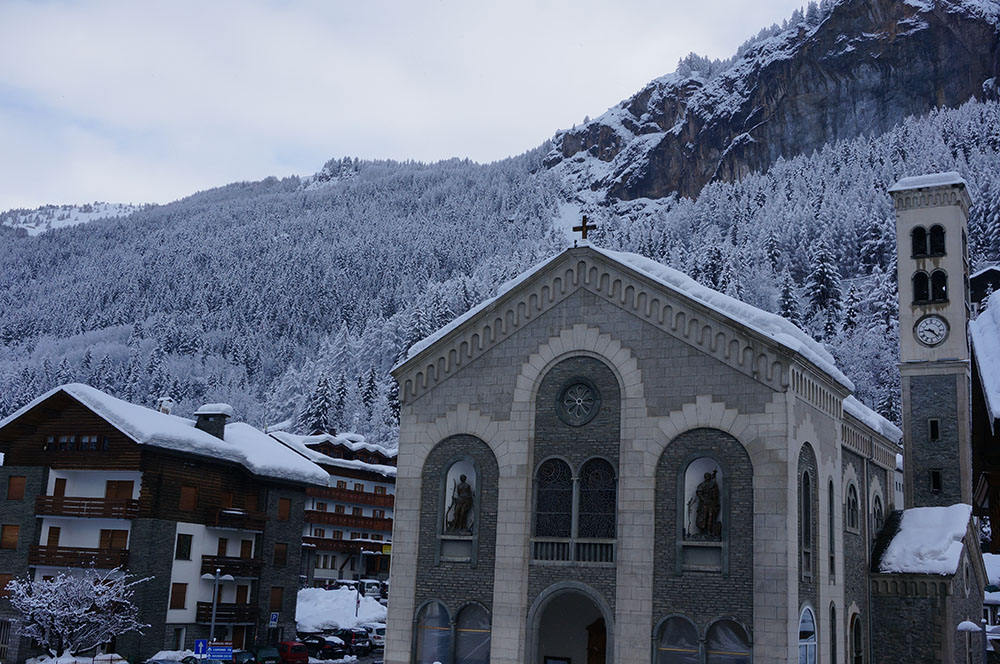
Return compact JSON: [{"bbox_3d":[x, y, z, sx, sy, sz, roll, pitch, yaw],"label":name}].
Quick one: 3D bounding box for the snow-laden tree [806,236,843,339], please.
[{"bbox_3d":[55.560,-7.448,190.000,5.900,17.200,5.900,-1,-13,16],"label":"snow-laden tree"}]

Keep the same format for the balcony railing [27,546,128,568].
[{"bbox_3d":[-23.391,12.548,61.624,6.450,1.110,0.750,-3,-14,25],"label":"balcony railing"}]

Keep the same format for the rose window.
[{"bbox_3d":[3.228,2.895,45.435,1.950,1.950,0.280,-4,-15,30],"label":"rose window"}]

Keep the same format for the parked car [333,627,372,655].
[{"bbox_3d":[-10.102,20.137,72.634,1.700,1.650,3.900,15,-17,-42],"label":"parked car"}]

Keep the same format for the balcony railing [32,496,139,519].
[{"bbox_3d":[-24.026,10.255,64.581,6.590,1.080,1.150,-2,-14,22],"label":"balcony railing"}]

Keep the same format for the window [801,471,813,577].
[{"bbox_3d":[10.361,6.564,37.851,0.270,3.600,1.380,-4,-14,30],"label":"window"}]

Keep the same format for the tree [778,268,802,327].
[{"bbox_3d":[48.346,-5.085,185.000,4.000,11.300,4.000,0,-13,15],"label":"tree"}]

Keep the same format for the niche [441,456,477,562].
[{"bbox_3d":[-1.644,7.338,45.618,1.620,4.150,0.600,-3,-13,28],"label":"niche"}]

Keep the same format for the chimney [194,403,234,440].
[{"bbox_3d":[-19.009,5.928,73.500,2.100,2.300,1.050,-2,-14,22],"label":"chimney"}]

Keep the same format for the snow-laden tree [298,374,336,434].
[{"bbox_3d":[-33.072,13.607,200.000,6.500,12.200,6.500,4,-11,-9],"label":"snow-laden tree"}]

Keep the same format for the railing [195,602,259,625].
[{"bbox_3d":[-16.144,16.686,66.030,0.800,1.111,4.725,-3,-14,25],"label":"railing"}]

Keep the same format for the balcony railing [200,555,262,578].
[{"bbox_3d":[-16.005,14.133,66.613,0.800,1.111,4.747,-3,-14,25],"label":"balcony railing"}]

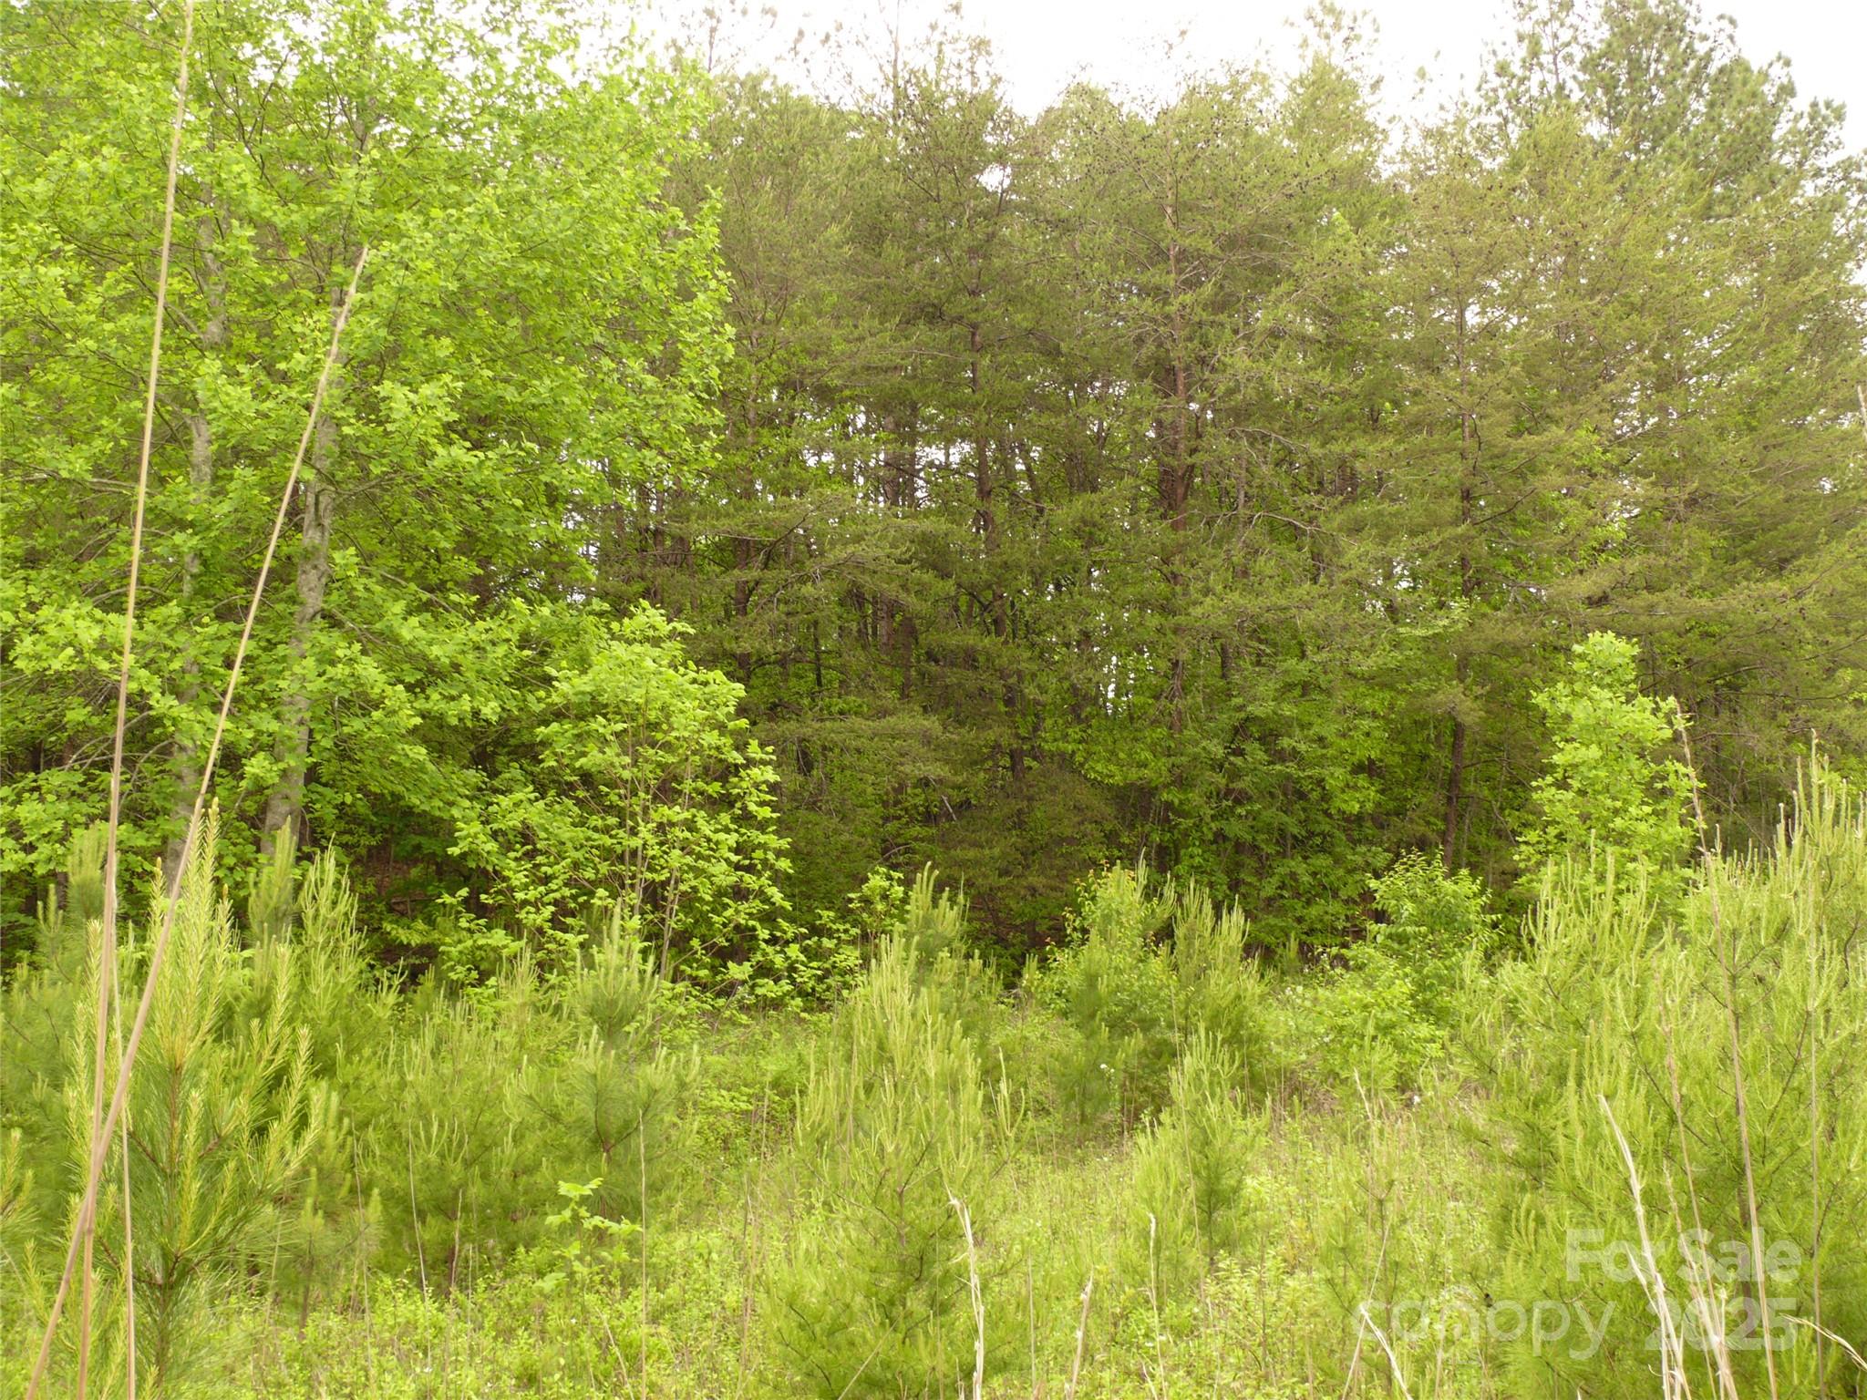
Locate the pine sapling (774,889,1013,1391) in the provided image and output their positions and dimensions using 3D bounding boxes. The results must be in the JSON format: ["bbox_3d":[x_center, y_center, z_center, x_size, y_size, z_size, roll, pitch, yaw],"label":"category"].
[{"bbox_3d":[-0.104,1.095,4.700,0.600,1.320,0.600,0,-3,0],"label":"pine sapling"}]

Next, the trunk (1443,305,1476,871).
[{"bbox_3d":[4.596,-0.912,16.500,0.270,5.100,0.250,0,-3,0],"label":"trunk"}]

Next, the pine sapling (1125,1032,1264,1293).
[{"bbox_3d":[0.830,1.472,6.000,0.440,0.840,0.430,0,-3,0],"label":"pine sapling"}]

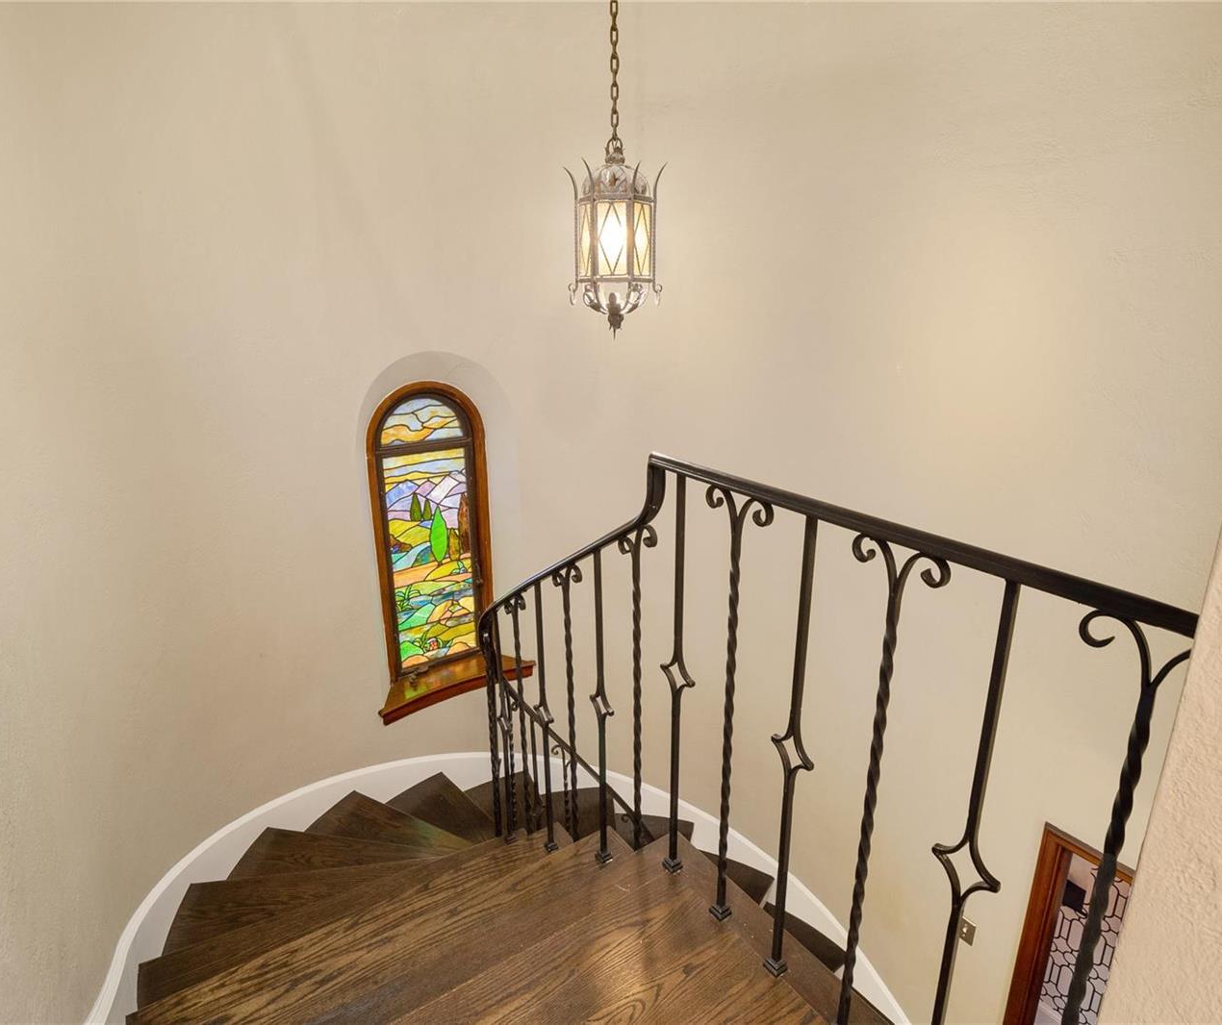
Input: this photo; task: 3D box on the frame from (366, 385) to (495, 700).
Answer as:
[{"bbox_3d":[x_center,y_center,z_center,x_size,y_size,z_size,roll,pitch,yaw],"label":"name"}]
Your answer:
[{"bbox_3d":[-0.913,0.133,3.616,0.650,1.650,0.160,-10,18,-31],"label":"frame"}]

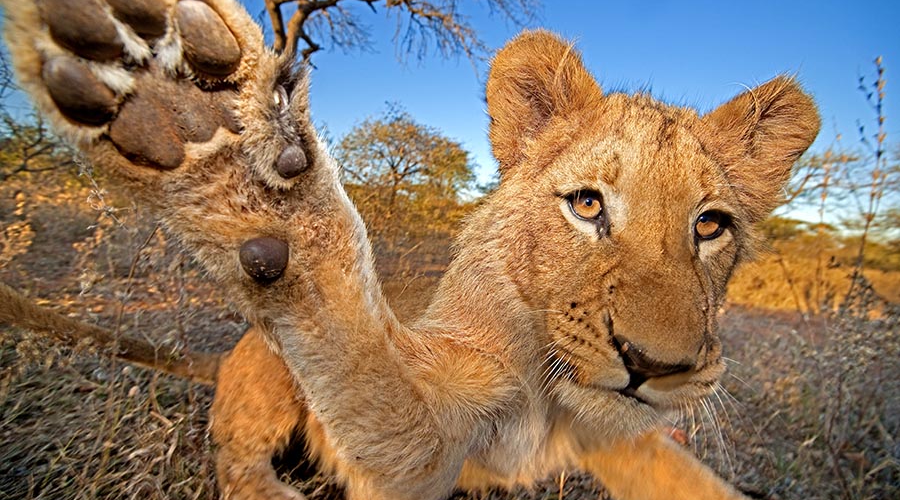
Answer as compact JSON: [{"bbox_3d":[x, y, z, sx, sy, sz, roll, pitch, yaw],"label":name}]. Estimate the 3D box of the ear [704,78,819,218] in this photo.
[{"bbox_3d":[0.298,-0.093,0.385,0.082,0.104,0.050,32,-3,-16],"label":"ear"}]

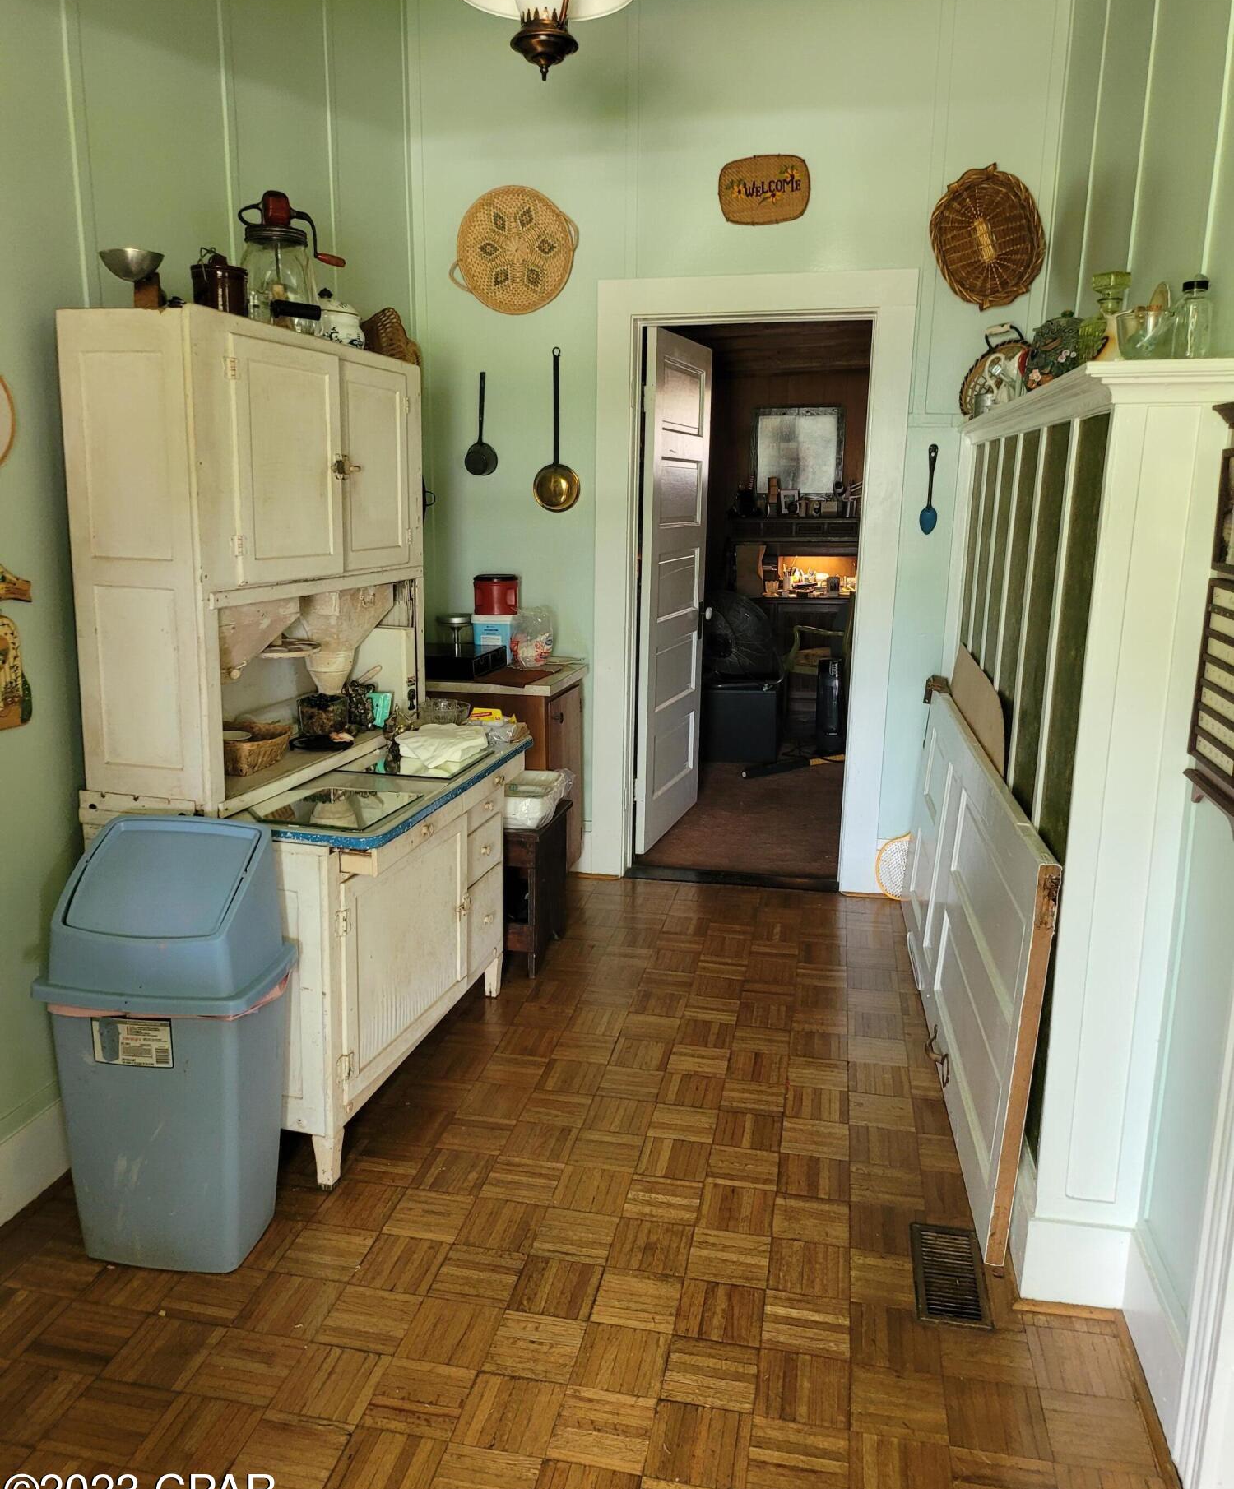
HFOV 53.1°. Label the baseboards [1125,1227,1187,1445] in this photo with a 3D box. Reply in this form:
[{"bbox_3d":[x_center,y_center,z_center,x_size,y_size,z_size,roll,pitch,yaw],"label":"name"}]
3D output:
[{"bbox_3d":[0.909,0.994,2.074,0.022,0.166,0.365,4,12,10],"label":"baseboards"}]

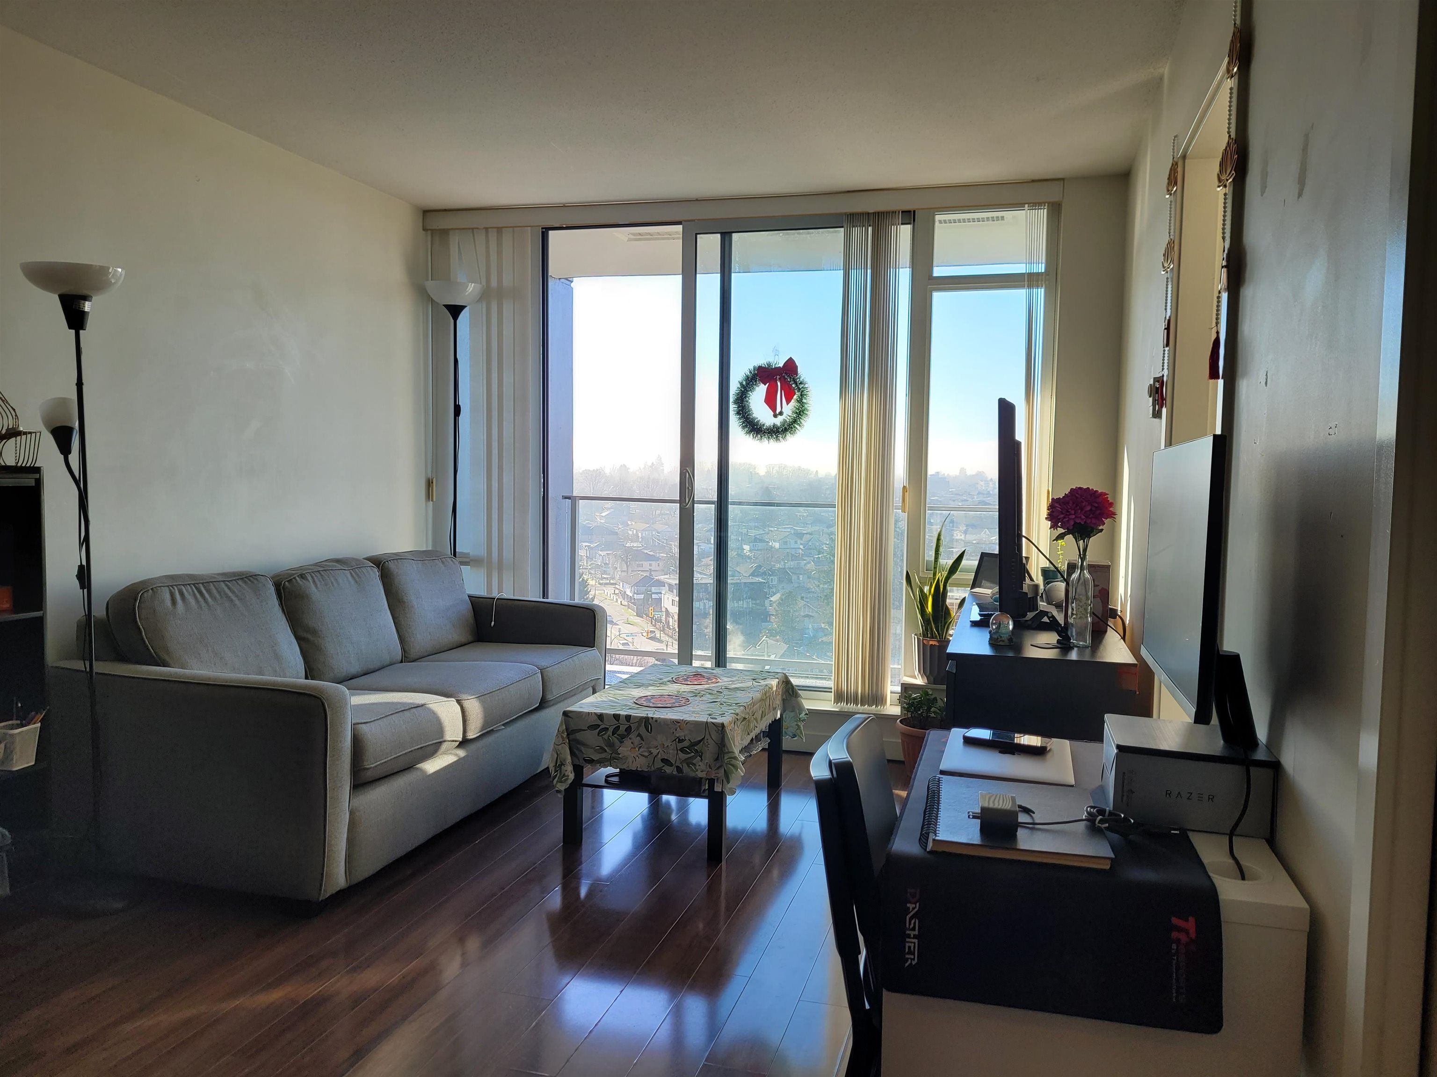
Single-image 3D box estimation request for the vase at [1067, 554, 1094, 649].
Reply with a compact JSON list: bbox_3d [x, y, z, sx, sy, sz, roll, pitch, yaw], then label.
[{"bbox_3d":[1.076,0.183,3.216,0.070,0.275,0.070,2,4,16],"label":"vase"}]

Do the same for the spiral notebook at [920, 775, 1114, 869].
[{"bbox_3d":[0.428,0.406,1.570,0.245,0.018,0.311,2,4,13],"label":"spiral notebook"}]

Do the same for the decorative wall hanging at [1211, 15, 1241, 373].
[{"bbox_3d":[0.968,-0.656,2.050,0.035,0.710,0.130,2,4,16],"label":"decorative wall hanging"}]

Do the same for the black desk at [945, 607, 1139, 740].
[{"bbox_3d":[1.080,0.663,3.712,0.510,0.750,1.440,2,4,16],"label":"black desk"}]

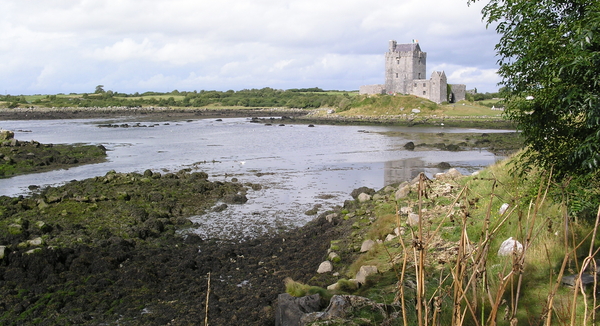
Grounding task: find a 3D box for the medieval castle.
[{"bbox_3d":[42.200,-33.300,246.200,32.500,21.600,22.000,4,7,36],"label":"medieval castle"}]

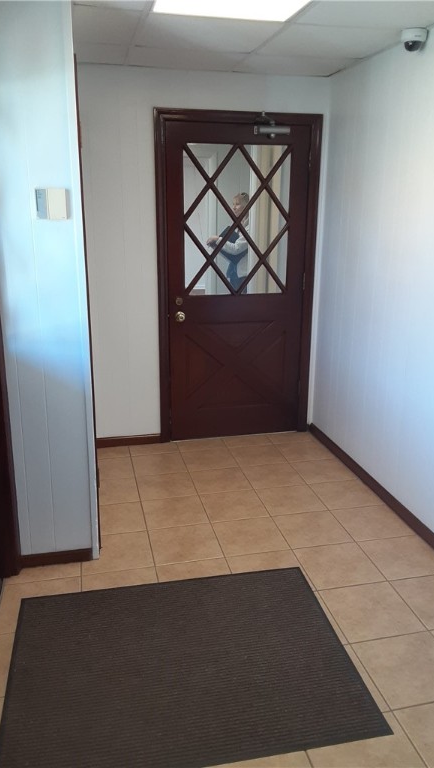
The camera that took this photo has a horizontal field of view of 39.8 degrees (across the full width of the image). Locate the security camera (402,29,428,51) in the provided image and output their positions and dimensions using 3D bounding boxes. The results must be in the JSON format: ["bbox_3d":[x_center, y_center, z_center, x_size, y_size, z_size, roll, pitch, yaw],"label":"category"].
[{"bbox_3d":[0.890,-1.553,2.721,0.112,0.086,0.112,2,16,8],"label":"security camera"}]

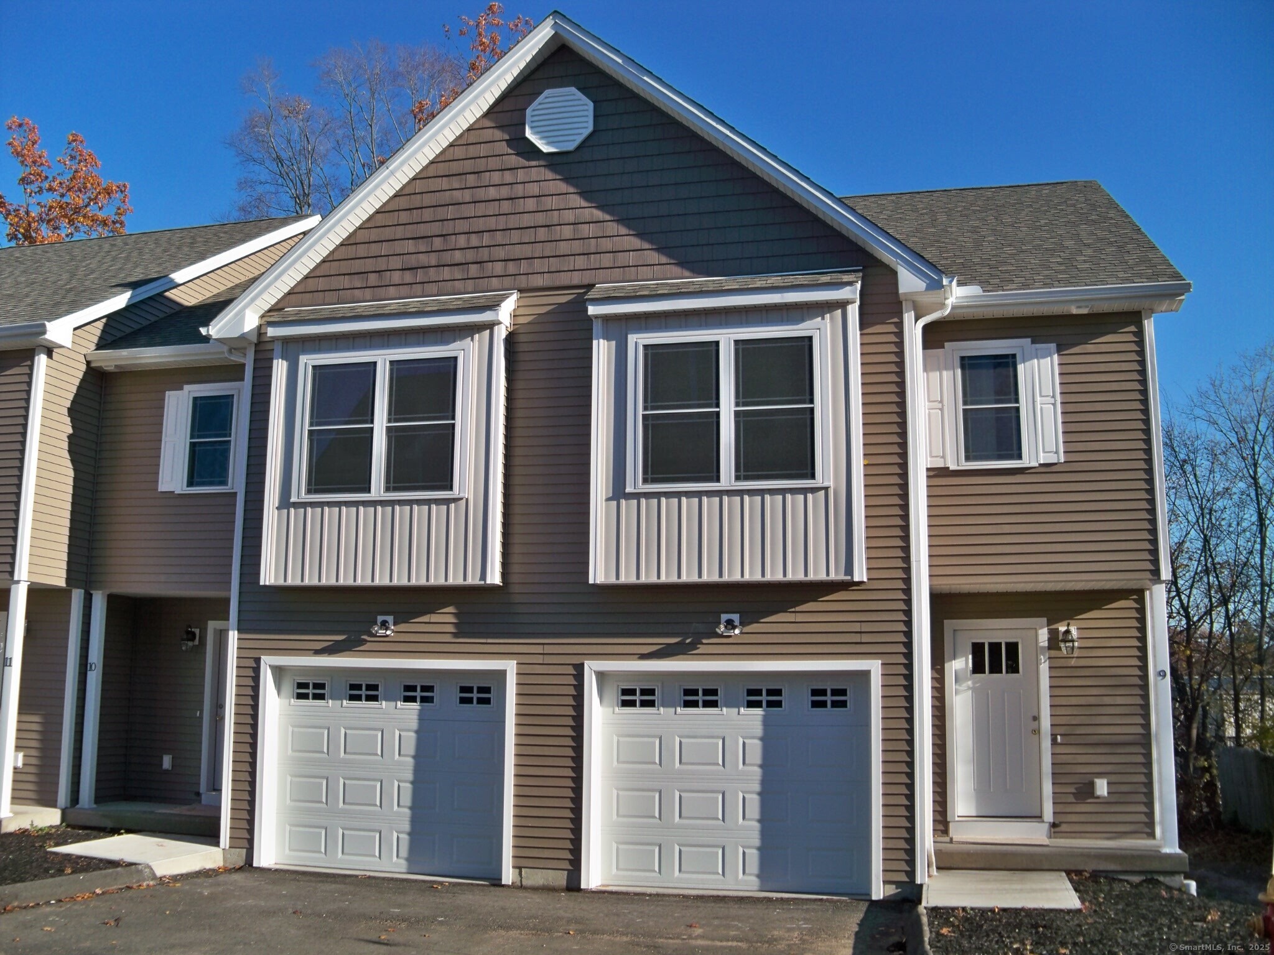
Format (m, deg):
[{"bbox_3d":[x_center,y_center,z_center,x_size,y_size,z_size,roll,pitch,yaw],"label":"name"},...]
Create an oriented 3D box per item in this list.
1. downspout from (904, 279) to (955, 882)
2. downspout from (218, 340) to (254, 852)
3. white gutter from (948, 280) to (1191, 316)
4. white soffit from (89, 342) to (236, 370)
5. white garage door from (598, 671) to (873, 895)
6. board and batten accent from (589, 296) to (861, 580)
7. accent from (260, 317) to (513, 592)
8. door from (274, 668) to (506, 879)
[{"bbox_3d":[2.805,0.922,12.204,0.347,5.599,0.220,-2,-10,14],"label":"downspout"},{"bbox_3d":[-4.281,1.201,13.946,0.114,5.469,0.119,-2,-10,14],"label":"downspout"},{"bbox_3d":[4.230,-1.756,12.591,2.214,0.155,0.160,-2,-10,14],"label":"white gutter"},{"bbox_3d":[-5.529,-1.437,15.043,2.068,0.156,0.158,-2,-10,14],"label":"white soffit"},{"bbox_3d":[0.932,2.933,12.500,2.679,2.061,0.090,-2,-10,14],"label":"white garage door"},{"bbox_3d":[0.875,-0.305,12.667,2.673,2.707,0.330,-2,-10,14],"label":"board and batten accent"},{"bbox_3d":[-2.618,-0.191,13.531,2.636,2.695,0.329,-2,-10,14],"label":"accent"},{"bbox_3d":[-2.542,3.036,13.367,2.646,2.055,0.090,-2,-10,14],"label":"door"}]

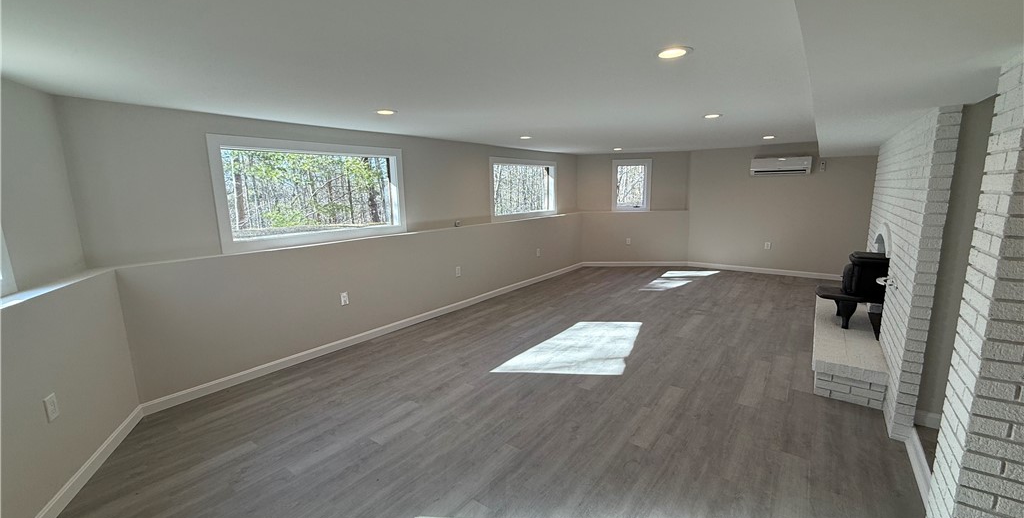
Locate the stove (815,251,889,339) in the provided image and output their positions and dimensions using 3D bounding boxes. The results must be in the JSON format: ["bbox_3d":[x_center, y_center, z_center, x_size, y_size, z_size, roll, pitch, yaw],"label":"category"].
[{"bbox_3d":[3.168,0.285,3.795,0.590,0.650,0.540,6,12,37],"label":"stove"}]

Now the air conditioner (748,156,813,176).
[{"bbox_3d":[4.525,-1.553,6.960,0.845,0.280,0.205,6,12,37],"label":"air conditioner"}]

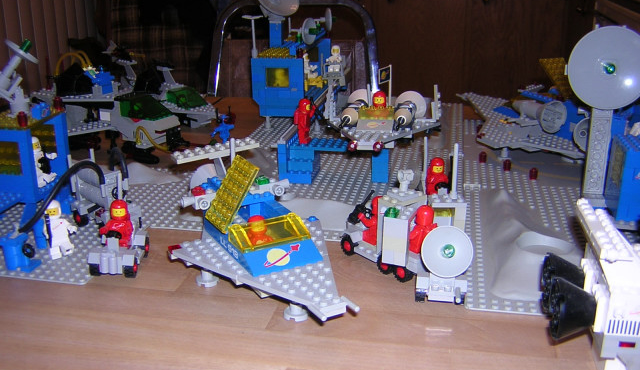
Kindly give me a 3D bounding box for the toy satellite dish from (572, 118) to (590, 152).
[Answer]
[{"bbox_3d":[0.242,-0.045,0.605,0.035,0.035,0.010,-9,20,-23],"label":"toy satellite dish"}]

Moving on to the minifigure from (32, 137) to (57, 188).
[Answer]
[{"bbox_3d":[-0.235,-0.019,0.565,0.021,0.041,0.024,12,23,33],"label":"minifigure"}]

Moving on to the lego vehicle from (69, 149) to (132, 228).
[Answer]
[{"bbox_3d":[-0.181,0.005,0.565,0.058,0.062,0.034,14,24,37],"label":"lego vehicle"}]

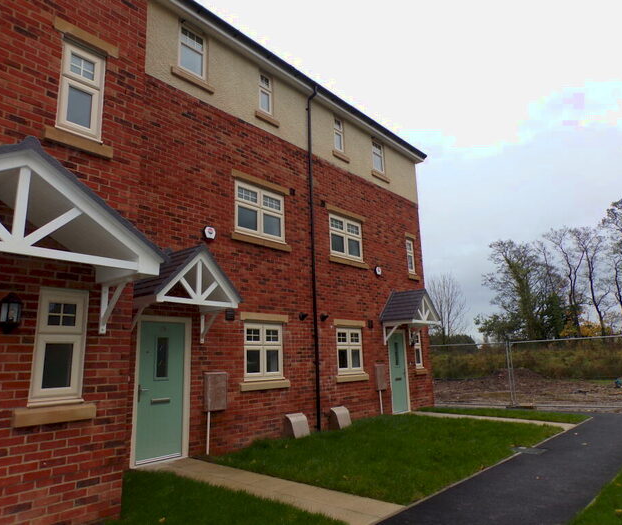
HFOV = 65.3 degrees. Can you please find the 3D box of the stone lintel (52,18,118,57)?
[{"bbox_3d":[-2.318,-2.289,5.001,0.110,0.125,0.673,-10,-14,38],"label":"stone lintel"}]

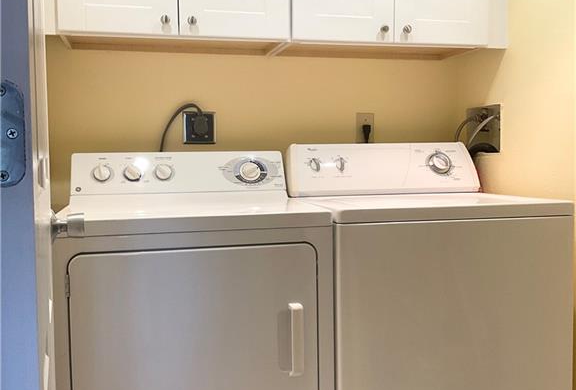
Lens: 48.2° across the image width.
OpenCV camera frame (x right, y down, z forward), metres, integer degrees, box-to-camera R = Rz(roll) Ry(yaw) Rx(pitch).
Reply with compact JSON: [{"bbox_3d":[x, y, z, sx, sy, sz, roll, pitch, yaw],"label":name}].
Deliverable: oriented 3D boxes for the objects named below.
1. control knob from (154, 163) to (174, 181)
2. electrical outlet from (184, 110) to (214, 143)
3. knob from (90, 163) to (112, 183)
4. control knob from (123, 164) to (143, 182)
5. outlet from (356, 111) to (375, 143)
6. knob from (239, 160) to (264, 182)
[{"bbox_3d":[-0.375,-0.068,1.951,0.052,0.052,0.028,-1,-12,-14],"label":"control knob"},{"bbox_3d":[-0.310,-0.237,2.266,0.116,0.114,0.030,-1,3,-14],"label":"electrical outlet"},{"bbox_3d":[-0.551,-0.065,1.908,0.052,0.052,0.028,-1,-12,-14],"label":"knob"},{"bbox_3d":[-0.466,-0.067,1.929,0.052,0.052,0.028,-1,-12,-14],"label":"control knob"},{"bbox_3d":[0.295,-0.249,2.417,0.070,0.114,0.018,-1,3,-14],"label":"outlet"},{"bbox_3d":[-0.117,-0.076,2.014,0.064,0.064,0.030,-1,-12,-14],"label":"knob"}]

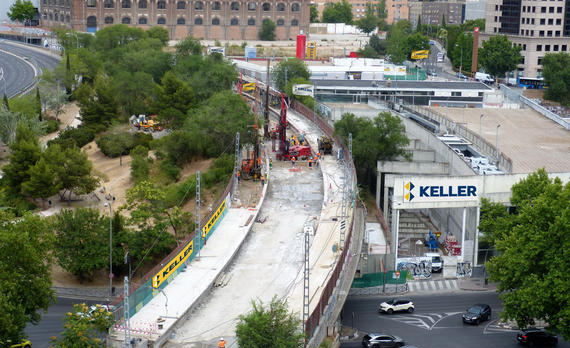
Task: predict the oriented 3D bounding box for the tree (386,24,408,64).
[{"bbox_3d":[30.837,-35.248,310.783,5.764,11.203,5.764,1,13,0],"label":"tree"}]

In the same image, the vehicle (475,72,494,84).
[{"bbox_3d":[61.230,-29.237,348.000,2.000,2.500,5.600,-6,14,-33],"label":"vehicle"}]

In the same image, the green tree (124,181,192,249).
[{"bbox_3d":[-17.641,5.692,156.962,9.174,9.556,8.257,1,13,0],"label":"green tree"}]

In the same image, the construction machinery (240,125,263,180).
[{"bbox_3d":[-5.220,-3.620,180.030,2.400,8.510,4.000,-3,11,-22],"label":"construction machinery"}]

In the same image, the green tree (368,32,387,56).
[{"bbox_3d":[26.508,-36.787,324.226,5.146,7.126,5.146,1,13,0],"label":"green tree"}]

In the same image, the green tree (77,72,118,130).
[{"bbox_3d":[-37.838,-14.555,228.719,8.498,11.790,8.498,1,13,0],"label":"green tree"}]

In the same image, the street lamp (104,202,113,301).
[{"bbox_3d":[-21.280,9.570,137.060,1.100,12.350,0.400,-9,15,-44],"label":"street lamp"}]

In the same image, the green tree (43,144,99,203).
[{"bbox_3d":[-33.778,-0.079,179.000,8.700,9.100,8.200,1,12,0],"label":"green tree"}]

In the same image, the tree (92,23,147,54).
[{"bbox_3d":[-53.050,-42.610,364.360,16.720,11.810,14.210,1,10,0],"label":"tree"}]

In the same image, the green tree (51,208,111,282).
[{"bbox_3d":[-26.086,9.121,145.000,7.700,9.400,7.400,1,12,0],"label":"green tree"}]

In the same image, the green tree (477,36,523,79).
[{"bbox_3d":[67.871,-36.534,358.000,13.800,14.500,12.500,1,12,0],"label":"green tree"}]

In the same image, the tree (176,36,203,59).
[{"bbox_3d":[-31.170,-40.500,367.660,8.750,7.580,7.870,1,10,0],"label":"tree"}]

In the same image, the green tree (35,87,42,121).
[{"bbox_3d":[-49.570,-14.030,228.840,1.210,6.990,1.210,1,10,0],"label":"green tree"}]

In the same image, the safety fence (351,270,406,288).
[{"bbox_3d":[12.384,14.029,150.955,8.210,1.850,0.400,-2,13,-15],"label":"safety fence"}]

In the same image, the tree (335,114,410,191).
[{"bbox_3d":[13.194,-2.769,168.635,11.366,12.570,10.798,1,13,0],"label":"tree"}]

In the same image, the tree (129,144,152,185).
[{"bbox_3d":[-23.986,-1.588,190.000,3.700,6.600,3.600,1,12,0],"label":"tree"}]

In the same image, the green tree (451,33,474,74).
[{"bbox_3d":[59.807,-40.770,383.000,8.100,13.500,8.000,1,12,0],"label":"green tree"}]

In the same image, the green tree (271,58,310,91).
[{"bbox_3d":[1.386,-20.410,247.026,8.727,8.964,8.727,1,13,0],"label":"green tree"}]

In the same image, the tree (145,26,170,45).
[{"bbox_3d":[-38.337,-41.335,344.278,7.284,6.650,7.284,1,13,0],"label":"tree"}]

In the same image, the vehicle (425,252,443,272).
[{"bbox_3d":[20.570,12.230,156.890,1.950,2.050,4.600,0,11,-6],"label":"vehicle"}]

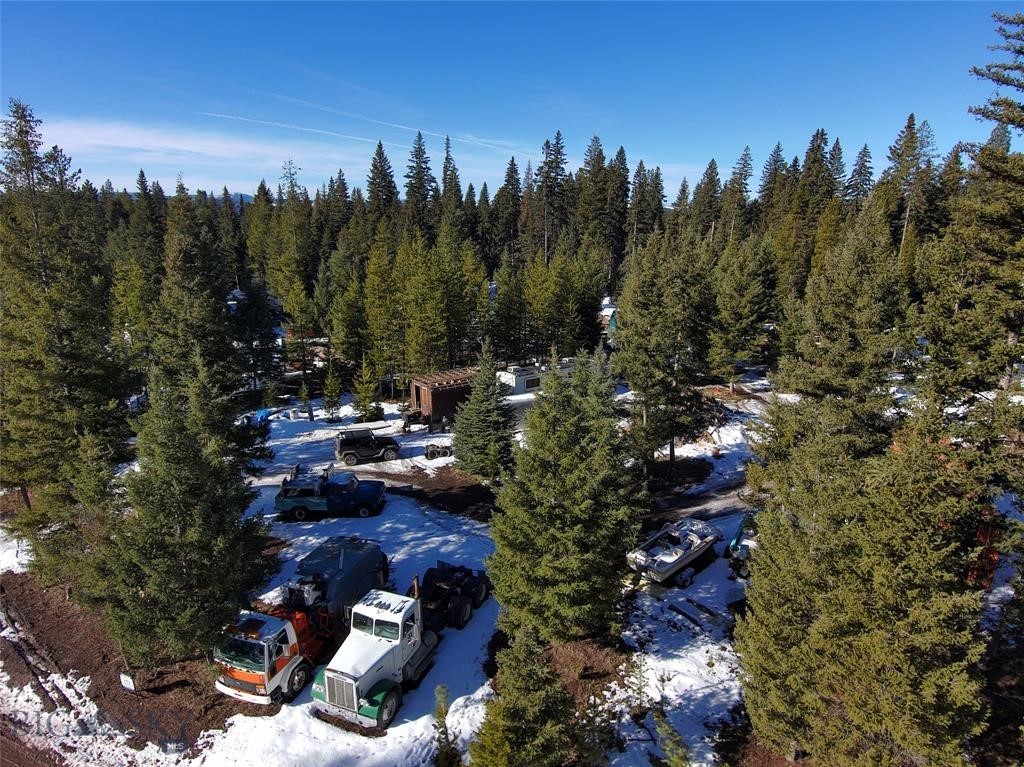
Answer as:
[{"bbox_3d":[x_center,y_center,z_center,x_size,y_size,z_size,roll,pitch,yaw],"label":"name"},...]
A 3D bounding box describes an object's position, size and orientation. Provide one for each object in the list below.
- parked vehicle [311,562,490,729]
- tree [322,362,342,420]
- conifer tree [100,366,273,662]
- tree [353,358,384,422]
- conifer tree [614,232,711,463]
[{"bbox_3d":[-3.567,7.990,21.865,2.450,3.200,7.800,6,17,21],"label":"parked vehicle"},{"bbox_3d":[-12.545,0.585,43.401,1.398,4.220,1.398,0,15,0],"label":"tree"},{"bbox_3d":[-10.801,4.482,20.603,5.200,10.540,5.200,0,16,0],"label":"conifer tree"},{"bbox_3d":[-9.972,0.482,43.147,2.224,4.554,2.224,0,15,0],"label":"tree"},{"bbox_3d":[8.535,-1.811,35.274,5.444,13.158,5.444,0,15,0],"label":"conifer tree"}]

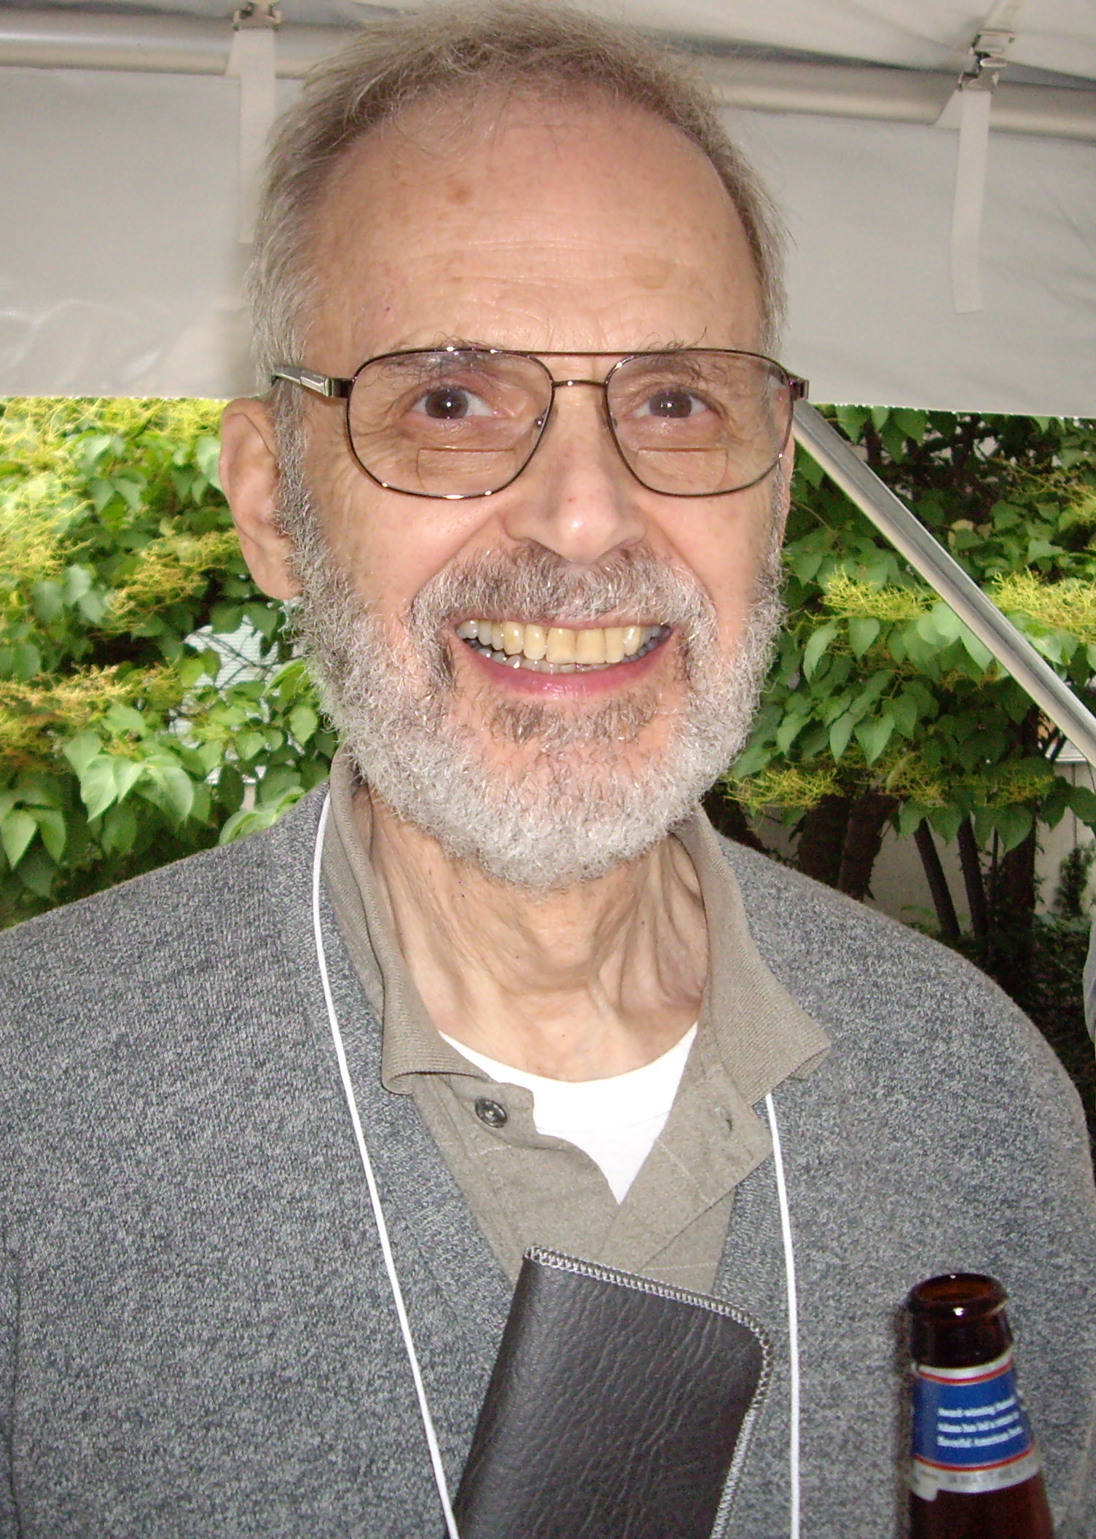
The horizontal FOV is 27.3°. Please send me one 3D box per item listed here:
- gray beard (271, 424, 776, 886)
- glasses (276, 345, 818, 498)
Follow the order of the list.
[{"bbox_3d":[-0.005,-0.035,0.680,0.155,0.138,0.110,-1,6,-12],"label":"gray beard"},{"bbox_3d":[-0.008,-0.104,0.693,0.138,0.047,0.138,-1,7,-12],"label":"glasses"}]

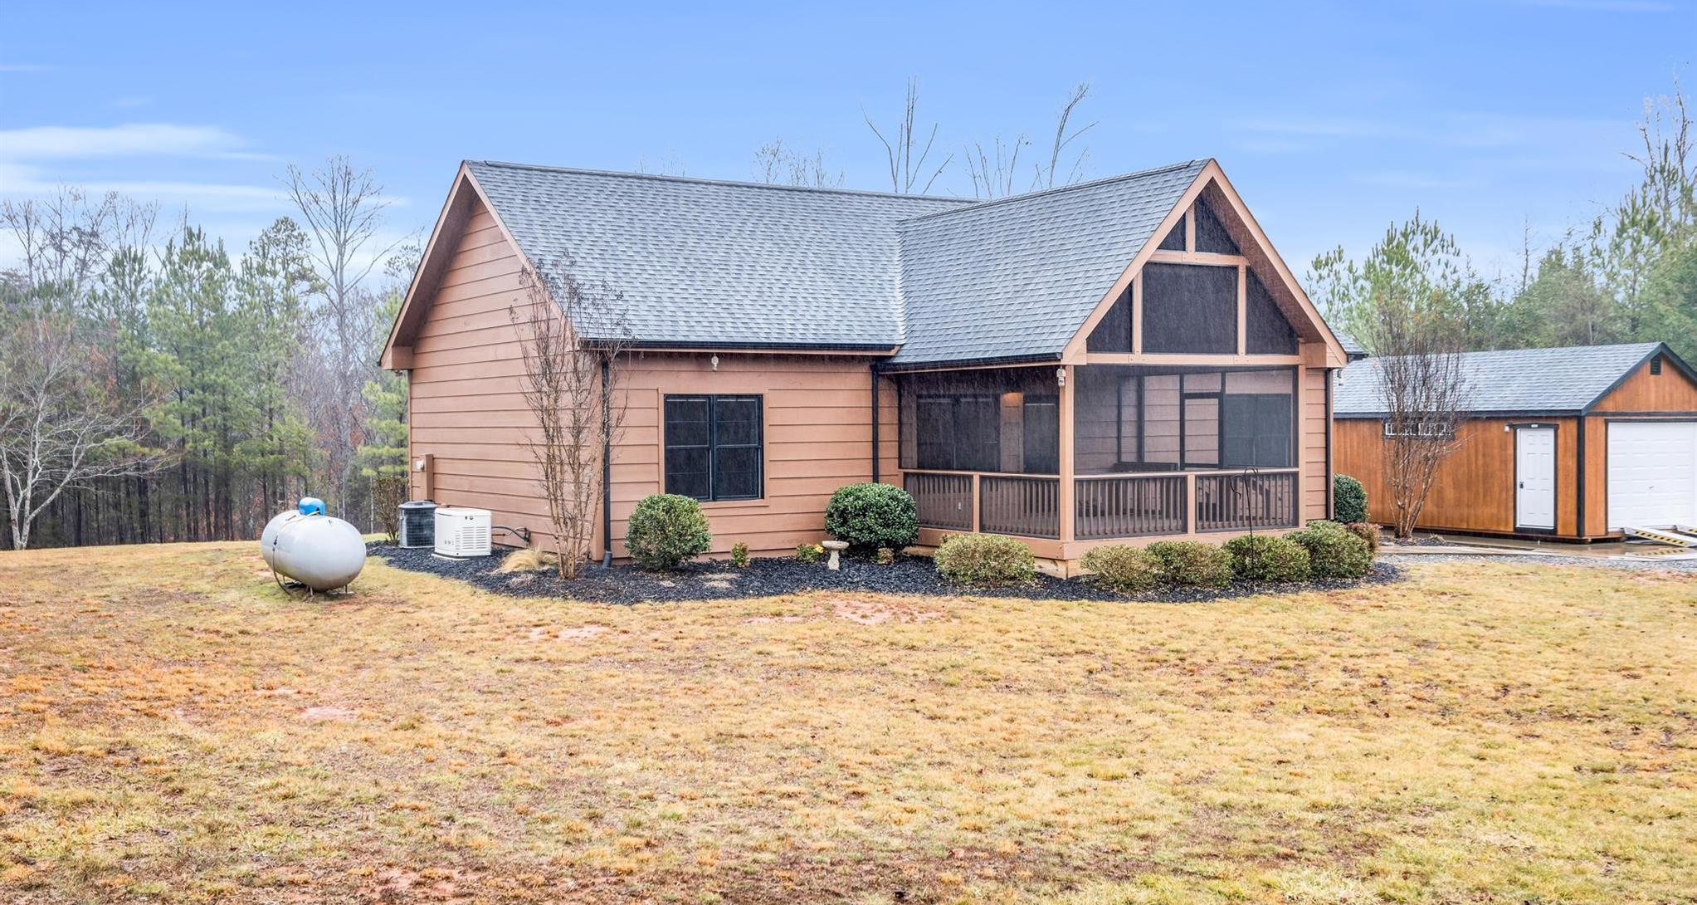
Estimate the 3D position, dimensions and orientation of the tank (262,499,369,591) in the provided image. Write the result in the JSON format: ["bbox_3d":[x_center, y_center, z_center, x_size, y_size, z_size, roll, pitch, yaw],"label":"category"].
[{"bbox_3d":[-6.945,1.215,22.864,0.950,1.230,2.950,-1,1,-31],"label":"tank"}]

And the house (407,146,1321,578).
[{"bbox_3d":[1.509,-1.705,31.766,15.750,6.600,14.650,-1,1,-31],"label":"house"}]

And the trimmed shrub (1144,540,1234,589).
[{"bbox_3d":[4.635,1.476,23.984,1.200,0.660,1.120,0,1,0],"label":"trimmed shrub"}]

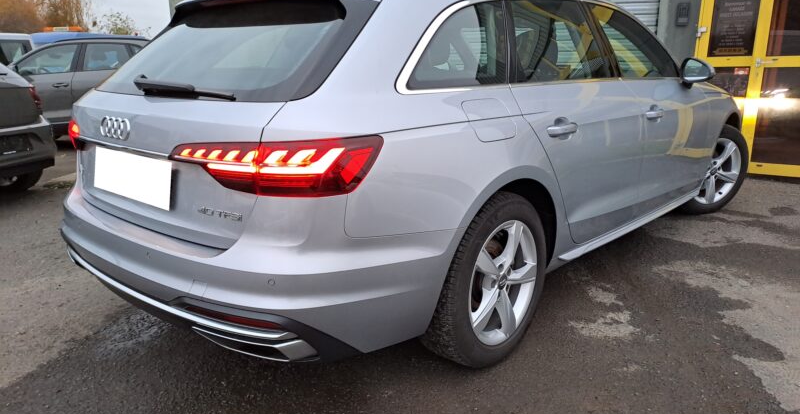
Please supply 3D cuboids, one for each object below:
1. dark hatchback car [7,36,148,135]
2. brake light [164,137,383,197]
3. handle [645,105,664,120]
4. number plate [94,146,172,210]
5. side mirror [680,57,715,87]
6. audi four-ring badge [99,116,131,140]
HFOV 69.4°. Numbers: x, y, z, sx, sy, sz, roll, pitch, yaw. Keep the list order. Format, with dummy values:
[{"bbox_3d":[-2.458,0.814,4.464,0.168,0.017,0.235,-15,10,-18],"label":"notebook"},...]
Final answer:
[{"bbox_3d":[-5.734,-2.035,9.560,1.820,1.490,4.350,12,19,40],"label":"dark hatchback car"},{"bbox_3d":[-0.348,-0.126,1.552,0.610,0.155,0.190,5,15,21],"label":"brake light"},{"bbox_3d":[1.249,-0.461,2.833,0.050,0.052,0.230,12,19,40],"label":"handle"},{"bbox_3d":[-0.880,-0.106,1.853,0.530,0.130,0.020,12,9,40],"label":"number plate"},{"bbox_3d":[1.700,-0.762,3.294,0.210,0.165,0.150,12,19,40],"label":"side mirror"},{"bbox_3d":[-0.892,-0.248,1.804,0.205,0.073,0.020,12,11,40],"label":"audi four-ring badge"}]

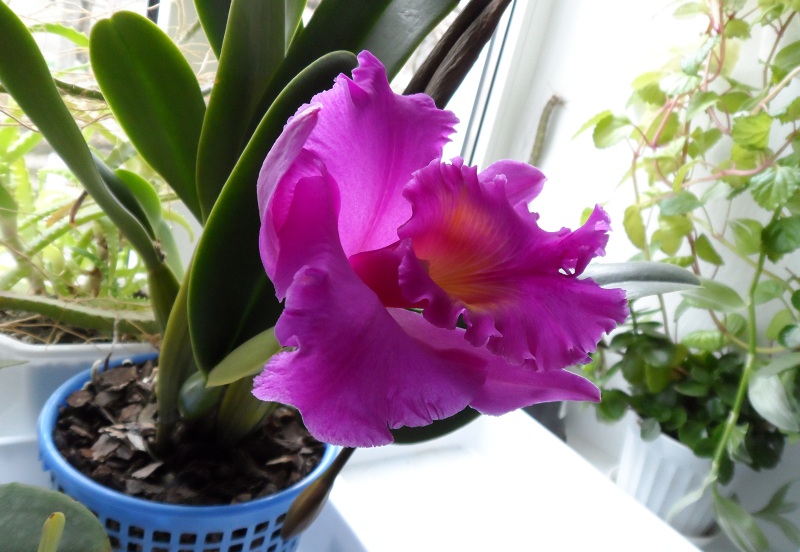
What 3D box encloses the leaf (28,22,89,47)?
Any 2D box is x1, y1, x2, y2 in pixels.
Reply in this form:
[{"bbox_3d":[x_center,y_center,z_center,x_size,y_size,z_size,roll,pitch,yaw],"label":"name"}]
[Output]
[{"bbox_3d":[-0.294,-0.209,0.560,0.070,0.025,0.018,11,19,-6],"label":"leaf"}]

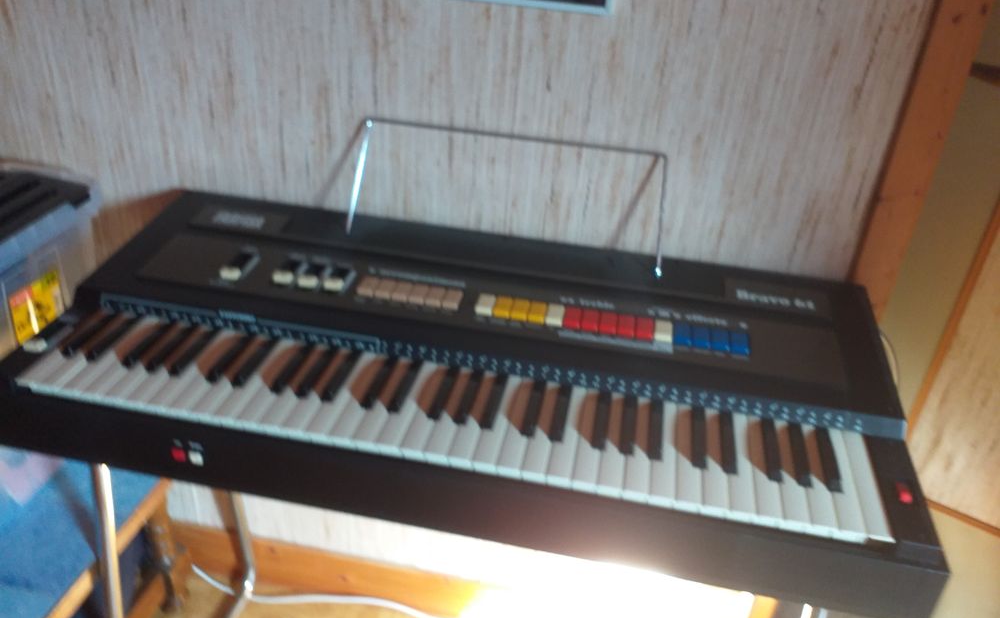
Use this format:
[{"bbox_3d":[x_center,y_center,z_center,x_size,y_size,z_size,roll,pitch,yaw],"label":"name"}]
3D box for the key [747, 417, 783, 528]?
[{"bbox_3d":[0.252,0.154,0.750,0.023,0.018,0.135,9,34,8],"label":"key"}]

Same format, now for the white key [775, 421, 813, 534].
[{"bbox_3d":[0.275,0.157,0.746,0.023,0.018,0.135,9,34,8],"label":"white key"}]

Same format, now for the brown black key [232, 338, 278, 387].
[{"bbox_3d":[-0.261,0.052,0.836,0.012,0.010,0.086,9,32,7],"label":"brown black key"}]

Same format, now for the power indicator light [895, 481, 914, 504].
[{"bbox_3d":[0.375,0.170,0.723,0.011,0.008,0.019,9,32,7],"label":"power indicator light"}]

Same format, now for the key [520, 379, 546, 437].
[{"bbox_3d":[0.034,0.099,0.797,0.012,0.010,0.086,9,32,7],"label":"key"}]

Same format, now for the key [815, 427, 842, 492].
[{"bbox_3d":[0.320,0.144,0.760,0.012,0.010,0.086,9,32,7],"label":"key"}]

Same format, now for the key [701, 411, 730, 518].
[{"bbox_3d":[0.207,0.148,0.759,0.022,0.013,0.134,9,34,8],"label":"key"}]

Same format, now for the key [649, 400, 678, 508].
[{"bbox_3d":[0.161,0.140,0.765,0.022,0.013,0.134,9,34,8],"label":"key"}]

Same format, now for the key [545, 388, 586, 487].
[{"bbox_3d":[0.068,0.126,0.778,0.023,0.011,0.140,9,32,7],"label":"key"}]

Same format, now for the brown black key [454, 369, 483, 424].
[{"bbox_3d":[-0.030,0.088,0.802,0.011,0.011,0.085,9,34,8],"label":"brown black key"}]

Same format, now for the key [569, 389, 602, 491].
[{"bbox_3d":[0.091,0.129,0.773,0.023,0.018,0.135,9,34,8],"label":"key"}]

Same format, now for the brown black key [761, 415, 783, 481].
[{"bbox_3d":[0.265,0.133,0.756,0.012,0.011,0.085,9,34,8],"label":"brown black key"}]

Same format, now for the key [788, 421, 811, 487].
[{"bbox_3d":[0.291,0.137,0.752,0.012,0.011,0.085,9,34,8],"label":"key"}]

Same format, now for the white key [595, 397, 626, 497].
[{"bbox_3d":[0.115,0.133,0.771,0.022,0.013,0.134,9,34,8],"label":"white key"}]

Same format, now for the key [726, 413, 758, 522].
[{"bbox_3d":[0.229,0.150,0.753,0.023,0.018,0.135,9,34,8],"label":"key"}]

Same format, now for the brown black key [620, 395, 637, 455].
[{"bbox_3d":[0.130,0.114,0.785,0.012,0.010,0.086,9,32,7],"label":"brown black key"}]

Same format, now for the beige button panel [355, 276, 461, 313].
[{"bbox_3d":[-0.102,-0.018,0.902,0.120,0.010,0.030,9,37,8],"label":"beige button panel"}]

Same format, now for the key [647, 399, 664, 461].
[{"bbox_3d":[0.157,0.118,0.781,0.012,0.010,0.086,9,32,7],"label":"key"}]

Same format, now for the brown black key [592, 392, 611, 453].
[{"bbox_3d":[0.104,0.108,0.779,0.012,0.011,0.085,9,34,8],"label":"brown black key"}]

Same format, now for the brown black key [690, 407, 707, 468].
[{"bbox_3d":[0.196,0.122,0.766,0.012,0.011,0.085,9,34,8],"label":"brown black key"}]

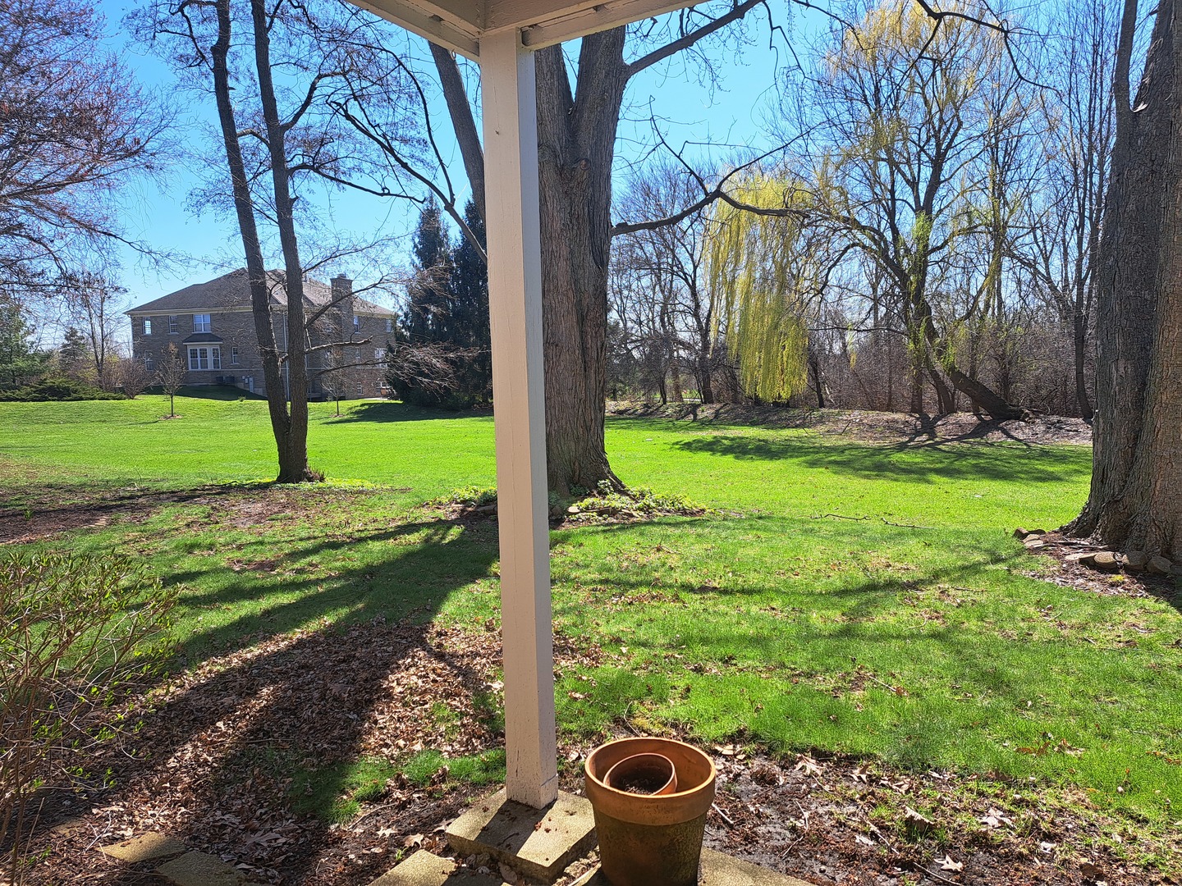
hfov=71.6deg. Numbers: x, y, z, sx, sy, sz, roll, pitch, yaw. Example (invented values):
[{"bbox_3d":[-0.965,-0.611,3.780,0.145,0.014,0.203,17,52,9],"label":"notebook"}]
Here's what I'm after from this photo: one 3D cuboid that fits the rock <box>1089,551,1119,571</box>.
[{"bbox_3d":[3.861,0.883,6.160,0.180,0.105,0.180,2,6,32],"label":"rock"}]

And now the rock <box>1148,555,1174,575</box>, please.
[{"bbox_3d":[4.174,0.889,6.001,0.180,0.105,0.180,2,6,35],"label":"rock"}]

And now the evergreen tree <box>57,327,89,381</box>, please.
[{"bbox_3d":[-44.208,-7.454,70.000,2.600,4.900,2.600,-5,6,-32],"label":"evergreen tree"}]

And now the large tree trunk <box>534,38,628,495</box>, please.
[{"bbox_3d":[-0.212,-2.023,9.650,1.150,5.350,1.100,-2,5,-2],"label":"large tree trunk"}]

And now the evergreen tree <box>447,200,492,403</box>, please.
[{"bbox_3d":[-6.608,-7.904,46.000,3.400,11.400,3.400,-2,5,-8],"label":"evergreen tree"}]

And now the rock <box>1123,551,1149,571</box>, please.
[{"bbox_3d":[4.084,0.879,6.135,0.180,0.105,0.180,2,6,34],"label":"rock"}]

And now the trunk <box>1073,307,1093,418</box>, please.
[{"bbox_3d":[11.001,-1.784,18.300,0.450,2.650,0.420,2,6,31],"label":"trunk"}]

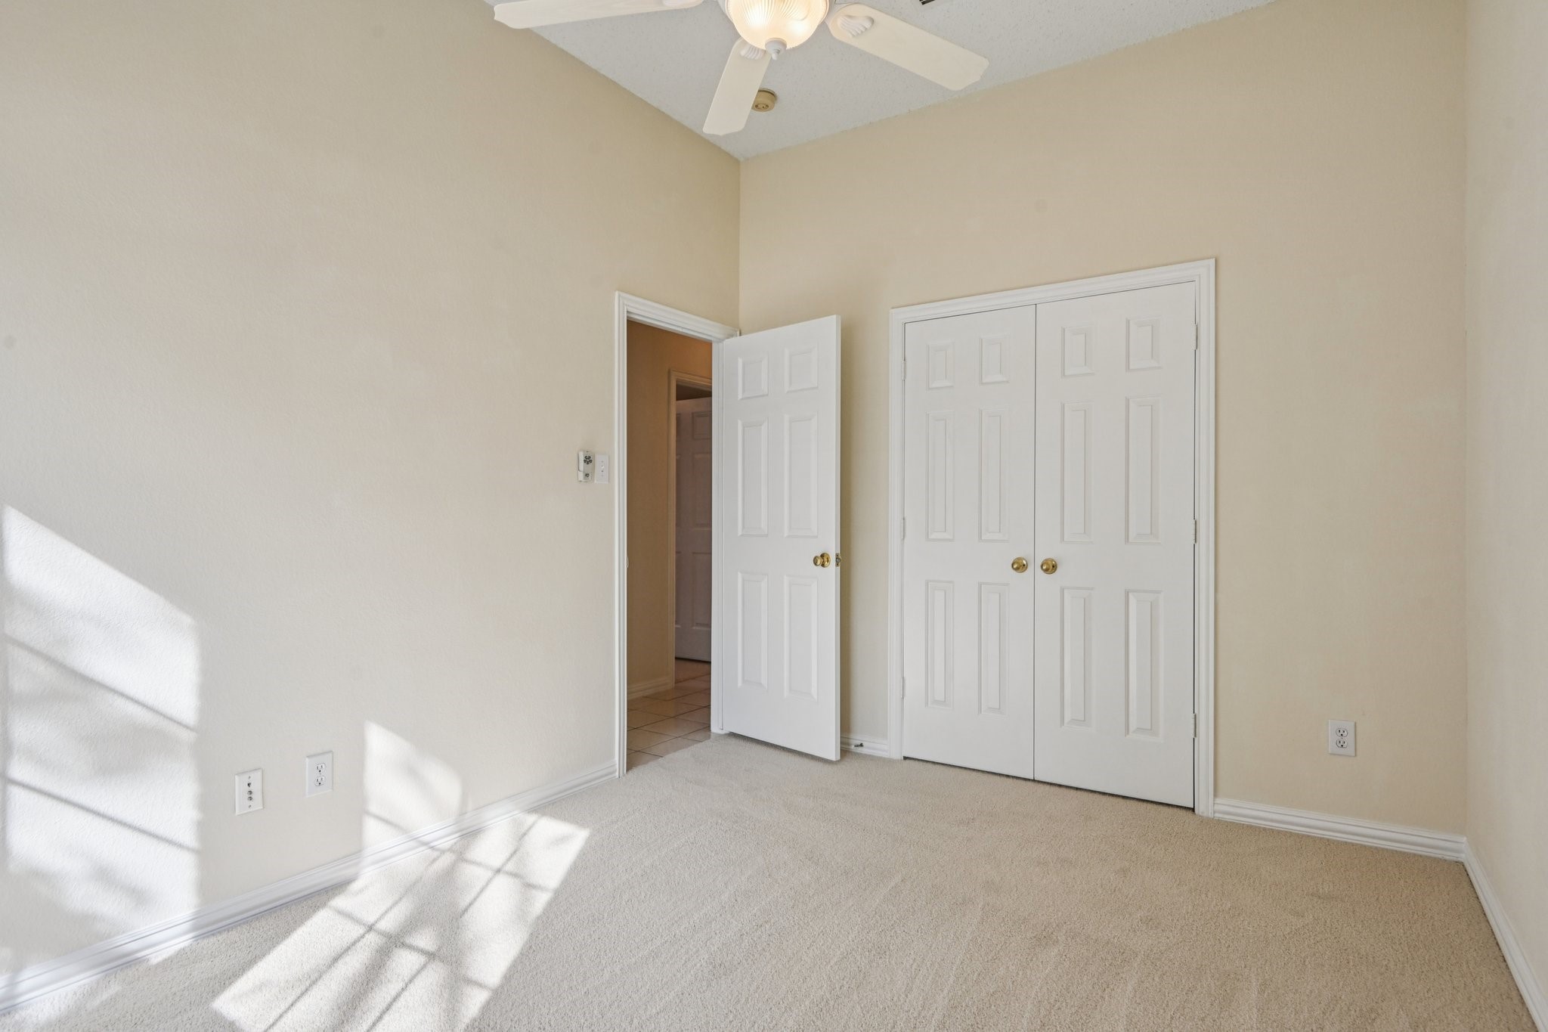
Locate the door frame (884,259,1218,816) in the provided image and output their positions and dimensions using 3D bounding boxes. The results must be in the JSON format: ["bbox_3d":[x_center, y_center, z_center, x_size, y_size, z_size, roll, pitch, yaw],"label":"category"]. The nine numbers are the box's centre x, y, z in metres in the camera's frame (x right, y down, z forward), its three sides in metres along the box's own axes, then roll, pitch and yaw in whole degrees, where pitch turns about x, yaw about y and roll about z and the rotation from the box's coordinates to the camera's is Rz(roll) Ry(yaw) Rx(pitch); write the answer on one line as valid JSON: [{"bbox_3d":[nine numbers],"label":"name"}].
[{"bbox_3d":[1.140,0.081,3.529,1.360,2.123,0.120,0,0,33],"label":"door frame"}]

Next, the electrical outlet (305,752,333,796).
[{"bbox_3d":[-1.382,0.790,2.492,0.012,0.122,0.079,0,0,33],"label":"electrical outlet"}]

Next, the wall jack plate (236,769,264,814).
[{"bbox_3d":[-1.490,0.787,2.328,0.012,0.116,0.073,0,0,33],"label":"wall jack plate"}]

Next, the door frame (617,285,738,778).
[{"bbox_3d":[-0.471,0.081,3.972,0.130,2.124,0.920,0,0,33],"label":"door frame"}]

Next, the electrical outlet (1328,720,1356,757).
[{"bbox_3d":[2.018,0.792,2.901,0.078,0.121,0.012,0,0,33],"label":"electrical outlet"}]

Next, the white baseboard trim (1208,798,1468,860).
[{"bbox_3d":[1.991,1.102,2.915,0.738,0.083,0.020,0,0,33],"label":"white baseboard trim"}]

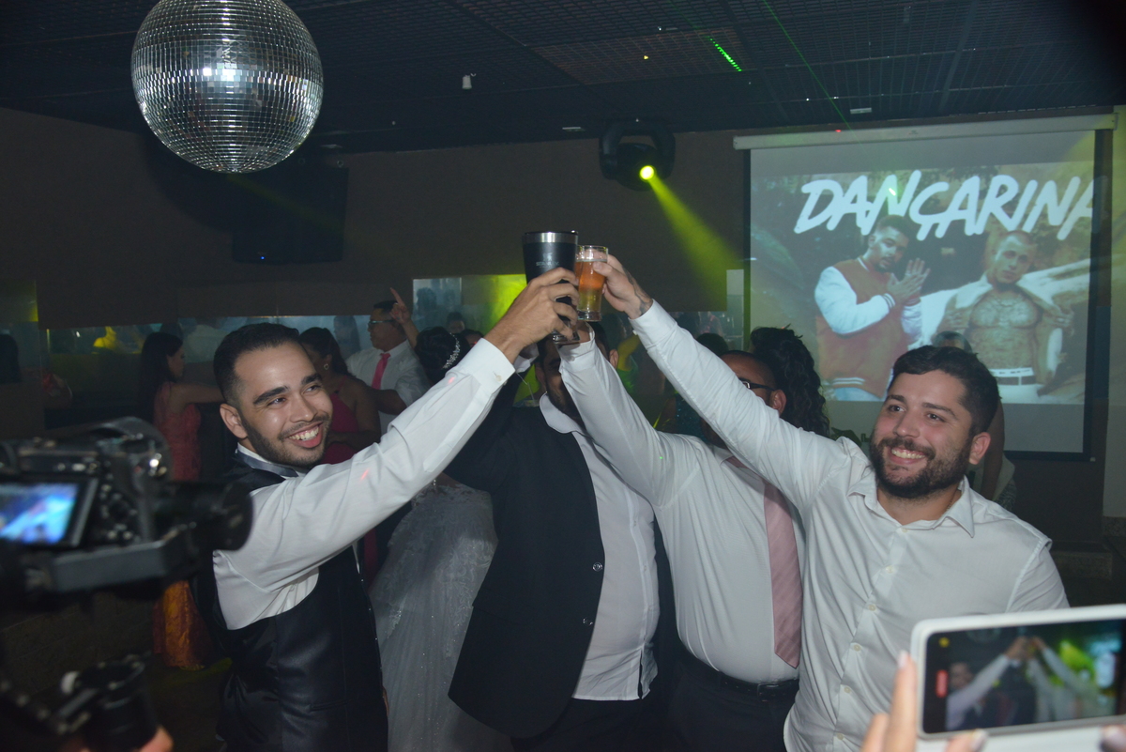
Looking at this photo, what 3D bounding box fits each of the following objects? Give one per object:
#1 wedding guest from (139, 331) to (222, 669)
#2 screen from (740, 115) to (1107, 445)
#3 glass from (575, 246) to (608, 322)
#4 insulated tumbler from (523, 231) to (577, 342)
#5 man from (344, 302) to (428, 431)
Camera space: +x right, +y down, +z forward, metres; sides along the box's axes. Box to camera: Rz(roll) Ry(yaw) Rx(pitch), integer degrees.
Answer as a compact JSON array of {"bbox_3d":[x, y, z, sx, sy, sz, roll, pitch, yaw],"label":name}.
[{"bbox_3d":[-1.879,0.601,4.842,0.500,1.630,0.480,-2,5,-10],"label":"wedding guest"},{"bbox_3d":[2.256,-0.542,6.278,2.223,2.103,0.080,1,5,18],"label":"screen"},{"bbox_3d":[0.044,-0.148,1.560,0.057,0.121,0.057,-1,5,0],"label":"glass"},{"bbox_3d":[-0.020,-0.148,1.535,0.088,0.156,0.088,-1,5,0],"label":"insulated tumbler"},{"bbox_3d":[-0.900,0.498,5.045,0.540,1.770,0.420,2,6,27],"label":"man"}]

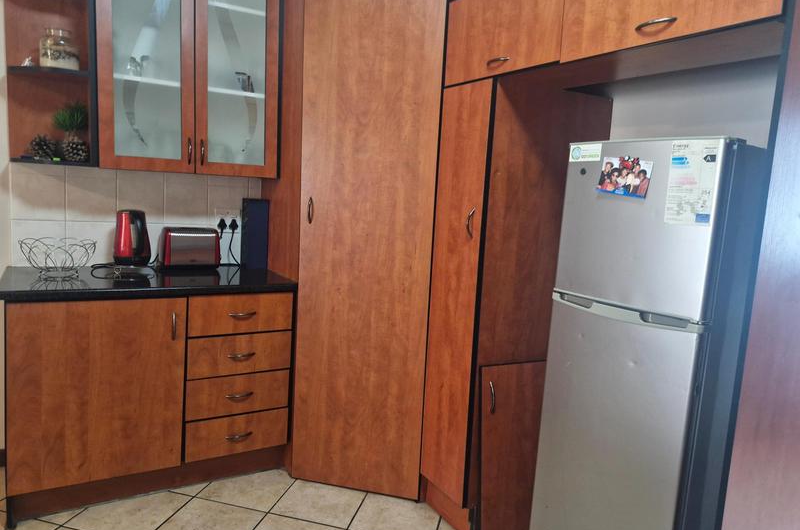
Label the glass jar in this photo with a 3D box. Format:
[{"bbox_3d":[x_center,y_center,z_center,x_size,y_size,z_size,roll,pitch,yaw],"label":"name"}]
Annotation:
[{"bbox_3d":[-1.423,-0.903,2.222,0.140,0.167,0.140,-1,8,-31],"label":"glass jar"}]

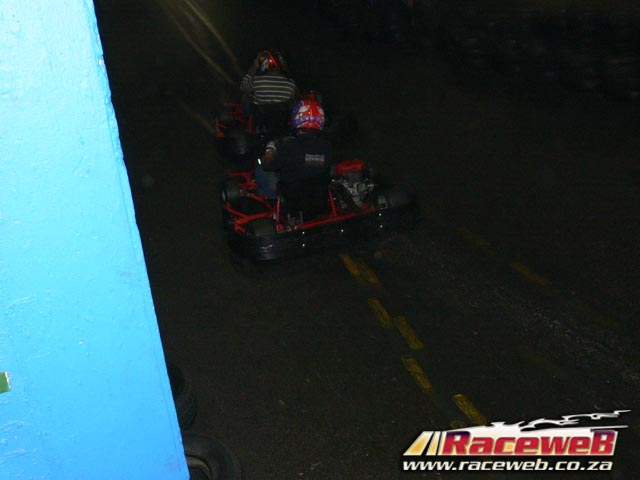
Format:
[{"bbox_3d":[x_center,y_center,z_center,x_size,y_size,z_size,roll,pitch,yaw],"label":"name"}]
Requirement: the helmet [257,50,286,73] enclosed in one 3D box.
[{"bbox_3d":[-0.474,-1.713,7.963,0.250,0.260,0.310,-10,27,-10],"label":"helmet"}]

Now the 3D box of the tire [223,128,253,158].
[{"bbox_3d":[-0.797,-0.918,8.122,0.190,0.280,0.280,-10,27,-10],"label":"tire"}]

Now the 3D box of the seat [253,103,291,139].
[{"bbox_3d":[-0.488,-1.228,8.352,0.400,0.480,0.500,-10,27,-10],"label":"seat"}]

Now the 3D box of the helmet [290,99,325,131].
[{"bbox_3d":[-0.087,-0.911,6.063,0.250,0.260,0.310,-14,28,-17],"label":"helmet"}]

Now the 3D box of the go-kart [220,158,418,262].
[{"bbox_3d":[-0.135,-0.539,6.888,1.400,0.600,1.820,-14,28,-17],"label":"go-kart"}]

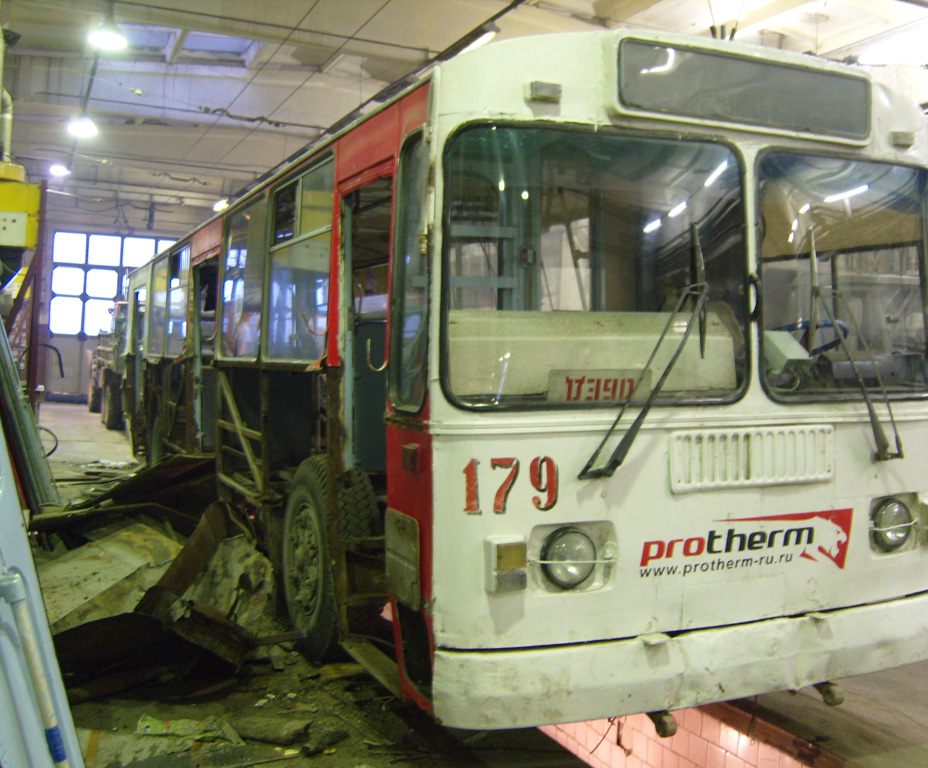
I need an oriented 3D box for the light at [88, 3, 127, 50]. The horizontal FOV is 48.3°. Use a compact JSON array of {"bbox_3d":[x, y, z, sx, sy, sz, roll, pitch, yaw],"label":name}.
[{"bbox_3d":[-5.165,-5.165,15.000,0.500,0.500,0.500,1,2,-24],"label":"light"}]

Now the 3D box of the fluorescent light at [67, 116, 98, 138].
[{"bbox_3d":[-7.738,-5.223,21.000,0.550,0.420,0.550,1,2,-24],"label":"fluorescent light"}]

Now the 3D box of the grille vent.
[{"bbox_3d":[1.131,0.292,4.030,0.790,0.228,0.040,0,2,-24],"label":"grille vent"}]

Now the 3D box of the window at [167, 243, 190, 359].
[{"bbox_3d":[-2.613,-0.735,9.458,0.050,1.000,1.330,0,2,-24],"label":"window"}]

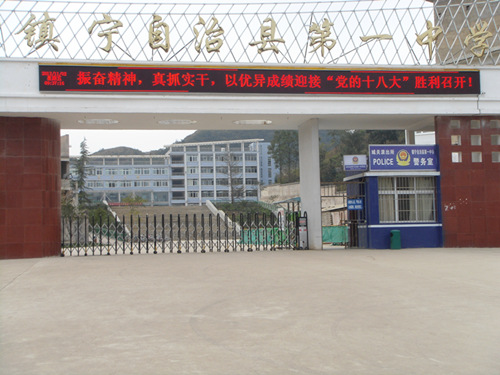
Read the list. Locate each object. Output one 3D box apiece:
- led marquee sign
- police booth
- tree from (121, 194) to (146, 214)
[{"bbox_3d":[0.655,-3.630,27.491,15.150,0.900,0.250,-1,-3,-9],"label":"led marquee sign"},{"bbox_3d":[5.216,0.402,29.668,2.834,3.667,2.600,-1,-3,-9],"label":"police booth"},{"bbox_3d":[-13.632,3.417,94.846,3.100,5.200,3.000,-1,-3,-9],"label":"tree"}]

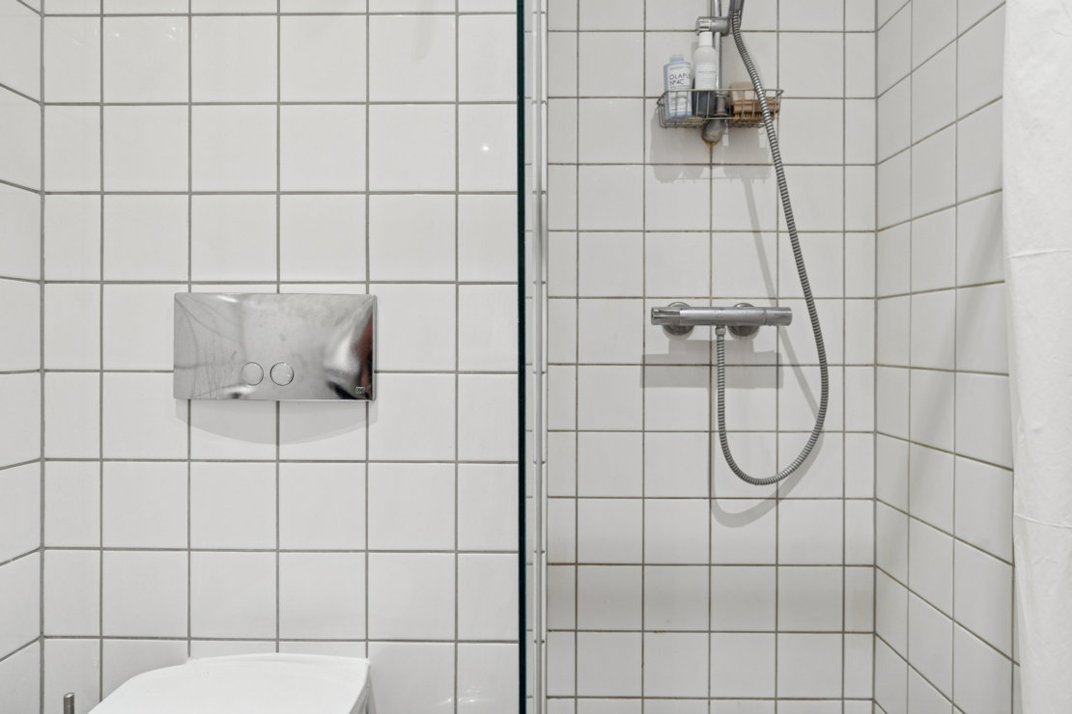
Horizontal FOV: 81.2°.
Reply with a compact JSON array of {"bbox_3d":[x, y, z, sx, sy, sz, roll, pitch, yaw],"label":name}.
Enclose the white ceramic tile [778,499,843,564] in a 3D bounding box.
[{"bbox_3d":[0.627,0.401,1.429,0.149,0.149,0.010,0,0,0],"label":"white ceramic tile"}]

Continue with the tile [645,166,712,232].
[{"bbox_3d":[0.319,-0.358,1.409,0.147,0.147,0.010,0,0,0],"label":"tile"}]

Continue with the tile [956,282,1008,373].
[{"bbox_3d":[0.761,-0.048,1.059,0.010,0.147,0.143,0,0,1],"label":"tile"}]

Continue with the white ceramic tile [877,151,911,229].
[{"bbox_3d":[0.768,-0.355,1.336,0.010,0.147,0.133,0,0,1],"label":"white ceramic tile"}]

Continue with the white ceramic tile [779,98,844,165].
[{"bbox_3d":[0.630,-0.516,1.429,0.149,0.149,0.010,0,0,0],"label":"white ceramic tile"}]

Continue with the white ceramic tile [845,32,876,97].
[{"bbox_3d":[0.729,-0.658,1.411,0.066,0.147,0.010,0,0,0],"label":"white ceramic tile"}]

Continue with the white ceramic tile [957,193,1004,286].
[{"bbox_3d":[0.757,-0.199,1.045,0.010,0.146,0.146,0,1,2],"label":"white ceramic tile"}]

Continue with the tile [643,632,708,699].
[{"bbox_3d":[0.320,0.705,1.429,0.149,0.149,0.010,0,0,0],"label":"tile"}]

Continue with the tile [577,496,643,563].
[{"bbox_3d":[0.166,0.392,1.411,0.147,0.147,0.010,0,0,0],"label":"tile"}]

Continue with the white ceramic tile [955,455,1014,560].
[{"bbox_3d":[0.760,0.251,1.059,0.010,0.147,0.146,0,0,1],"label":"white ceramic tile"}]

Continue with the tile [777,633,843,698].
[{"bbox_3d":[0.615,0.694,1.410,0.147,0.147,0.010,0,0,0],"label":"tile"}]

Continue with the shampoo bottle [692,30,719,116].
[{"bbox_3d":[0.363,-0.603,1.335,0.051,0.178,0.051,0,0,0],"label":"shampoo bottle"}]

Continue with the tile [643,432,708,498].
[{"bbox_3d":[0.317,0.243,1.411,0.147,0.147,0.010,0,0,0],"label":"tile"}]

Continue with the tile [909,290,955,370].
[{"bbox_3d":[0.775,-0.051,1.216,0.010,0.149,0.146,0,0,1],"label":"tile"}]

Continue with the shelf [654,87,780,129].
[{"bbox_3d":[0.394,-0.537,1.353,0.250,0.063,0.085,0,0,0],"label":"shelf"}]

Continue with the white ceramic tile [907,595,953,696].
[{"bbox_3d":[0.775,0.561,1.223,0.010,0.149,0.146,0,0,1],"label":"white ceramic tile"}]

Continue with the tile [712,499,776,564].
[{"bbox_3d":[0.475,0.400,1.429,0.149,0.149,0.010,0,0,0],"label":"tile"}]

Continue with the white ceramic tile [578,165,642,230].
[{"bbox_3d":[0.169,-0.359,1.411,0.146,0.146,0.010,0,0,0],"label":"white ceramic tile"}]

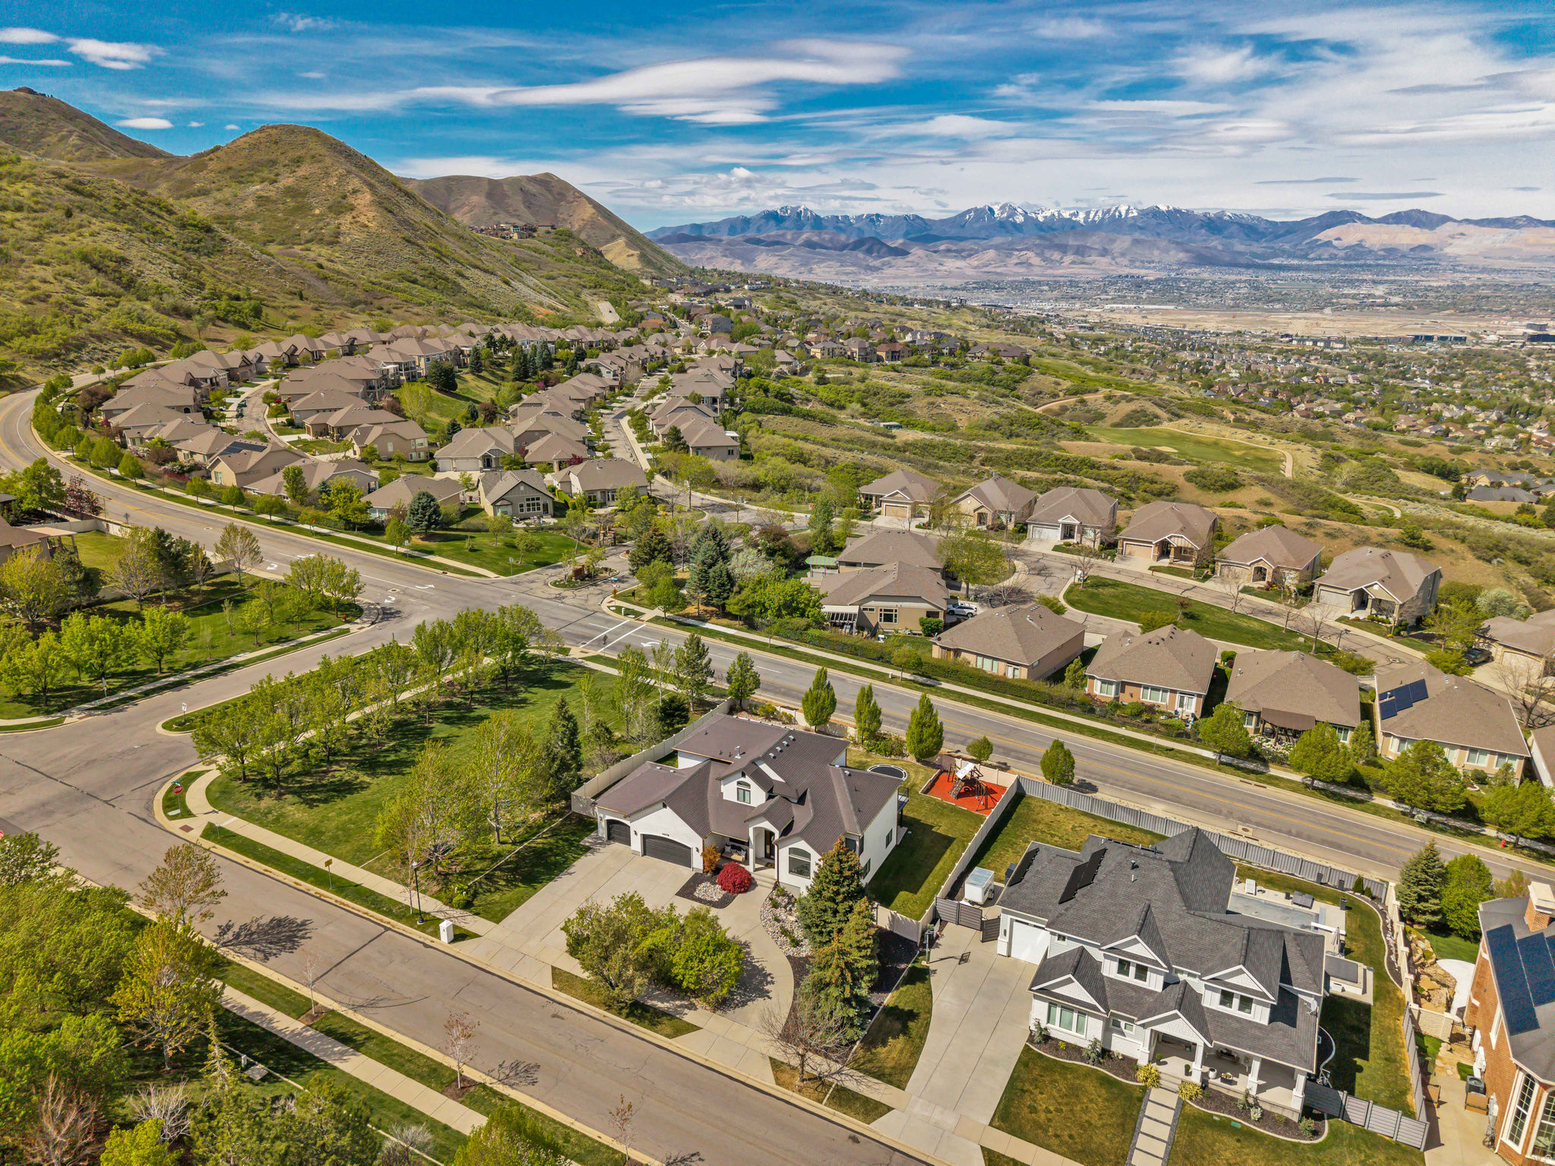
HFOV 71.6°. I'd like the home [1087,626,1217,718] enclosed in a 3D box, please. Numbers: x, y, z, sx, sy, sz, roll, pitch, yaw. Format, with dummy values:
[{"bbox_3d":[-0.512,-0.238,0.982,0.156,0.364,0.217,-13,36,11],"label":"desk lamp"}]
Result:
[{"bbox_3d":[47.900,9.360,136.410,13.900,7.500,17.400,9,19,26],"label":"home"}]

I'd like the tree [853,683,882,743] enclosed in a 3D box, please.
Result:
[{"bbox_3d":[9.680,14.220,116.480,3.050,7.100,3.050,0,17,0],"label":"tree"}]

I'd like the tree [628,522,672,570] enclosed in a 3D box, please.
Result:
[{"bbox_3d":[-20.500,-5.260,174.120,8.240,9.160,8.240,-2,17,-7],"label":"tree"}]

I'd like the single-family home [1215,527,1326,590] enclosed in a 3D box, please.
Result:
[{"bbox_3d":[87.680,-6.080,191.050,13.700,8.000,21.600,13,21,36],"label":"single-family home"}]

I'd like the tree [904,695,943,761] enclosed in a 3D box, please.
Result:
[{"bbox_3d":[15.929,15.496,116.141,4.000,7.500,4.000,0,17,0],"label":"tree"}]

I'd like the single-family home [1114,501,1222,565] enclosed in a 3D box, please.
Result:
[{"bbox_3d":[71.960,-10.350,197.500,14.500,7.600,25.300,10,19,28],"label":"single-family home"}]

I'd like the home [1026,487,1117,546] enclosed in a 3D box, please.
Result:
[{"bbox_3d":[57.940,-13.890,211.310,15.300,8.600,20.500,5,18,17],"label":"home"}]

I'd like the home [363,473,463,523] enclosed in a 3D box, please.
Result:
[{"bbox_3d":[-72.290,-17.610,214.480,13.500,7.300,17.300,4,18,13],"label":"home"}]

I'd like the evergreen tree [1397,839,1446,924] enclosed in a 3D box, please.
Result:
[{"bbox_3d":[55.090,25.540,91.390,4.120,8.580,4.120,0,17,0],"label":"evergreen tree"}]

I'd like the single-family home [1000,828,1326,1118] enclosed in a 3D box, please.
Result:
[{"bbox_3d":[28.590,25.910,81.650,23.100,9.200,21.400,9,19,26],"label":"single-family home"}]

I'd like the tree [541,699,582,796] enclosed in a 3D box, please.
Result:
[{"bbox_3d":[-20.504,15.517,101.292,3.800,9.000,3.800,0,17,0],"label":"tree"}]

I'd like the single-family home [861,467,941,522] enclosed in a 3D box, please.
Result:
[{"bbox_3d":[25.650,-19.380,224.350,17.200,7.800,18.000,9,19,27],"label":"single-family home"}]

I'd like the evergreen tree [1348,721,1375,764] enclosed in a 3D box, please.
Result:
[{"bbox_3d":[67.150,18.220,123.660,3.230,5.440,3.230,0,17,0],"label":"evergreen tree"}]

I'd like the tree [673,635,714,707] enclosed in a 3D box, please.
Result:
[{"bbox_3d":[-8.850,9.580,113.830,4.410,8.720,4.410,0,17,0],"label":"tree"}]

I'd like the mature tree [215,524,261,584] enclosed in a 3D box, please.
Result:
[{"bbox_3d":[-72.565,-3.822,144.505,6.100,8.500,6.100,0,17,0],"label":"mature tree"}]

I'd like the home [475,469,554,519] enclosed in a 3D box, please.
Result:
[{"bbox_3d":[-45.550,-16.830,187.440,11.700,7.300,22.500,-6,18,-20],"label":"home"}]

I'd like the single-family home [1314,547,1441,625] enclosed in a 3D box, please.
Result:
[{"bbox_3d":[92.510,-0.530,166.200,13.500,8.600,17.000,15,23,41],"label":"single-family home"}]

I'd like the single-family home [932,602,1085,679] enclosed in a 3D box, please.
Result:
[{"bbox_3d":[31.210,6.660,145.490,14.400,7.500,17.300,13,22,36],"label":"single-family home"}]

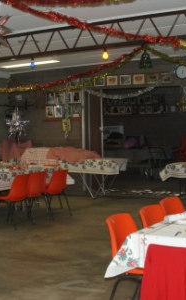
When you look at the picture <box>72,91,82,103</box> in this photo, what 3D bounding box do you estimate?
[{"bbox_3d":[-0.353,-1.143,11.395,0.220,0.265,0.025,0,3,27],"label":"picture"}]

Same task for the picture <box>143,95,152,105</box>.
[{"bbox_3d":[1.524,-1.401,14.587,0.225,0.270,0.025,1,3,29],"label":"picture"}]

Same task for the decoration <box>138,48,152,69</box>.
[{"bbox_3d":[0.665,-1.139,6.550,0.150,0.235,0.120,1,3,29],"label":"decoration"}]

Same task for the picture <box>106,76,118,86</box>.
[{"bbox_3d":[0.380,-1.369,10.416,0.245,0.205,0.025,1,4,25],"label":"picture"}]

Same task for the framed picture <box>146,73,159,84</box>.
[{"bbox_3d":[1.147,-1.369,10.050,0.255,0.215,0.025,1,4,25],"label":"framed picture"}]

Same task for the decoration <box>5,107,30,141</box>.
[{"bbox_3d":[-1.587,-0.568,11.000,0.515,0.694,0.300,0,2,31],"label":"decoration"}]

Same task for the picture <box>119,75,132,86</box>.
[{"bbox_3d":[0.645,-1.371,10.290,0.250,0.210,0.025,1,4,25],"label":"picture"}]

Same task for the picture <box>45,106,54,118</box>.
[{"bbox_3d":[-0.925,-0.804,11.219,0.197,0.257,0.025,1,3,29],"label":"picture"}]

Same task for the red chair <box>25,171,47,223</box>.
[{"bbox_3d":[-0.984,0.750,8.569,0.530,0.795,0.490,0,2,31],"label":"red chair"}]

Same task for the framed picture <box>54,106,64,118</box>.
[{"bbox_3d":[-0.781,-0.858,11.935,0.234,0.277,0.030,0,2,31],"label":"framed picture"}]

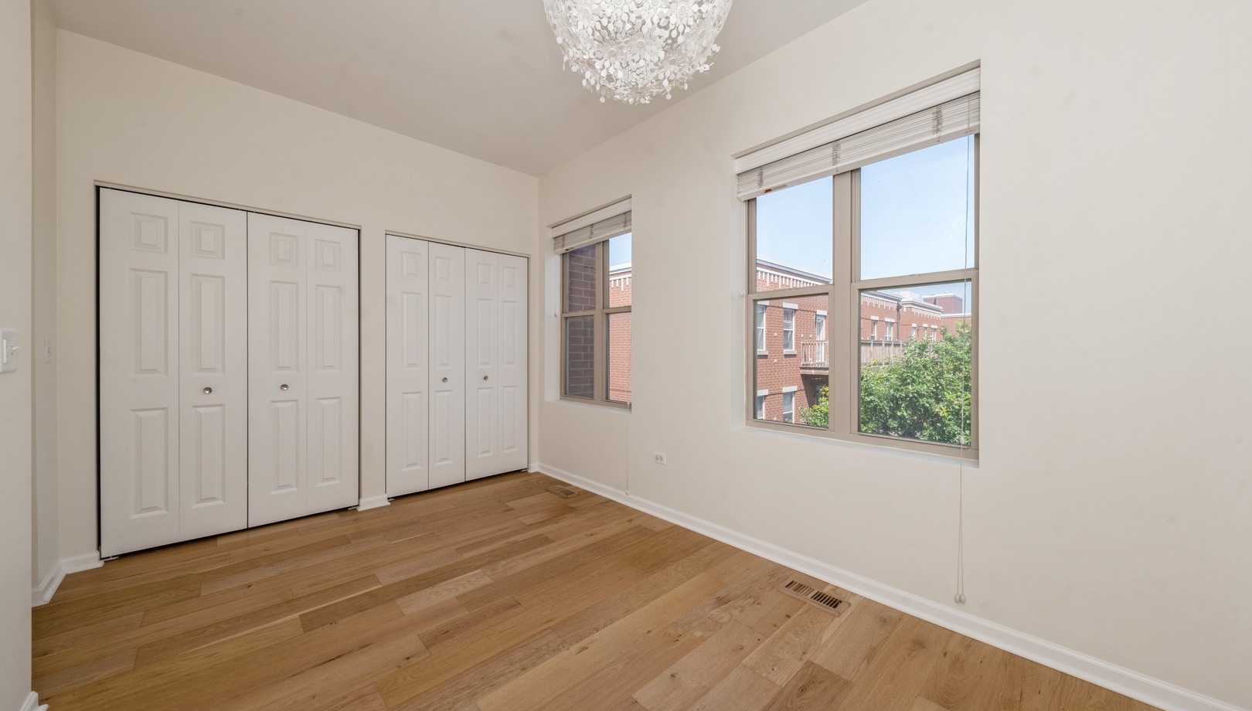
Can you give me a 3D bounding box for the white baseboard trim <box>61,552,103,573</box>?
[{"bbox_3d":[-2.859,1.090,2.194,0.139,0.083,0.024,0,1,-42],"label":"white baseboard trim"}]

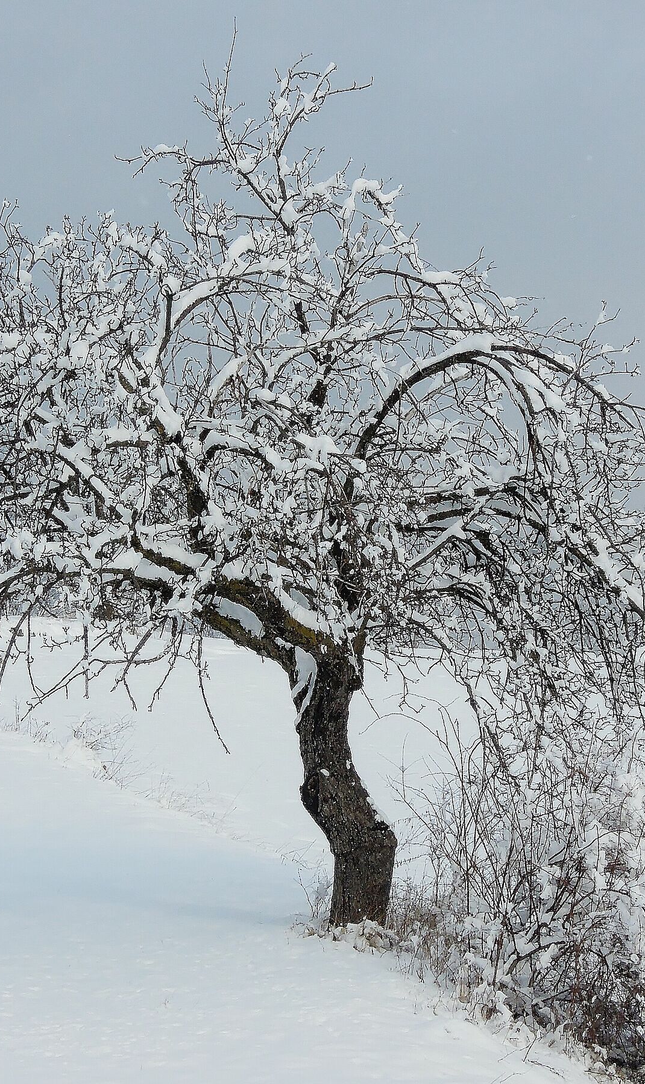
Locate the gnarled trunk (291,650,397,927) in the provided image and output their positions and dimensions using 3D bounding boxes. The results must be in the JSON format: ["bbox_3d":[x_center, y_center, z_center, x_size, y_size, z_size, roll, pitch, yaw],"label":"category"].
[{"bbox_3d":[0.123,1.421,24.000,0.604,1.603,0.460,0,-1,0],"label":"gnarled trunk"}]

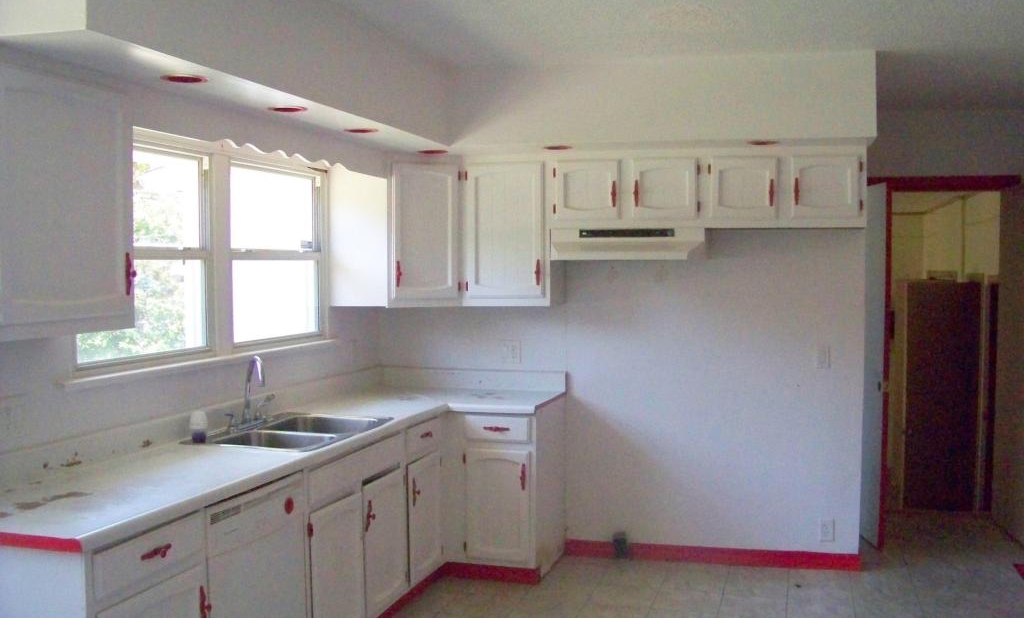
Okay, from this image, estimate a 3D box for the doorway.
[{"bbox_3d":[2.508,0.256,5.855,0.980,2.110,0.130,1,3,17],"label":"doorway"}]

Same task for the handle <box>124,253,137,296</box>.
[{"bbox_3d":[-1.154,-0.105,2.961,0.032,0.130,0.025,1,3,17],"label":"handle"}]

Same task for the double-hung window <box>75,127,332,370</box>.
[{"bbox_3d":[-1.200,-0.249,4.097,0.090,0.850,1.770,1,3,17],"label":"double-hung window"}]

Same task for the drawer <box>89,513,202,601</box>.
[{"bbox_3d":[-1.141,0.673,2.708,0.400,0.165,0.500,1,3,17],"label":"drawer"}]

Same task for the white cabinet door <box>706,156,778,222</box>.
[{"bbox_3d":[1.097,-0.571,4.618,0.326,0.305,0.025,0,2,17],"label":"white cabinet door"}]

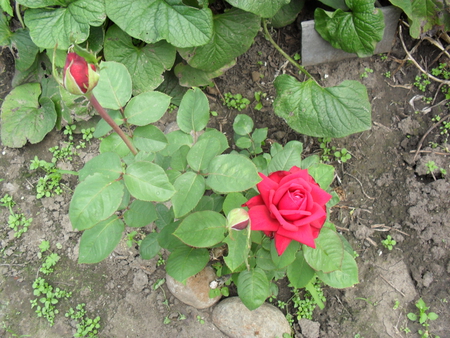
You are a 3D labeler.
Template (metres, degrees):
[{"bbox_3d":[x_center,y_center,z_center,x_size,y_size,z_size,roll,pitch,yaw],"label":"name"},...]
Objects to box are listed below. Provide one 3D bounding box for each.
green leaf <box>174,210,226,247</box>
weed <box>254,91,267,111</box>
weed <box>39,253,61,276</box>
[{"bbox_3d":[-0.034,0.088,0.660,0.077,0.012,0.056,-6,64,-4],"label":"green leaf"},{"bbox_3d":[0.084,-0.162,1.075,0.029,0.025,0.043,0,55,0],"label":"weed"},{"bbox_3d":[-0.337,0.181,0.874,0.042,0.025,0.039,0,58,0],"label":"weed"}]

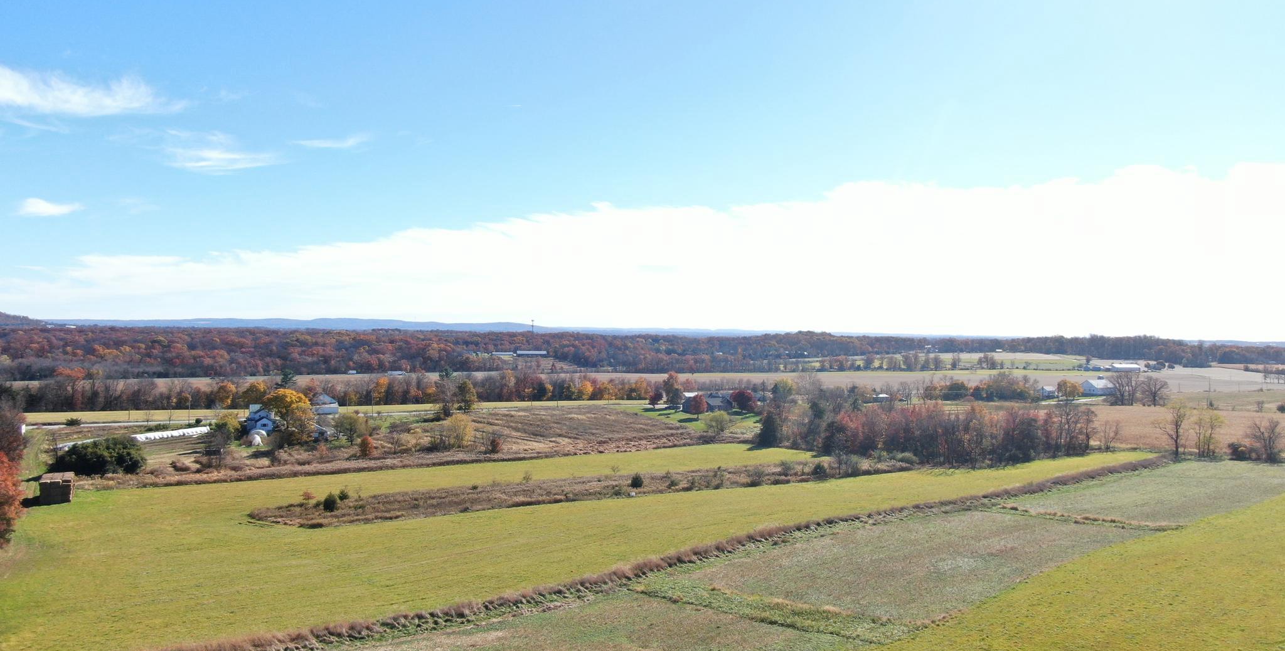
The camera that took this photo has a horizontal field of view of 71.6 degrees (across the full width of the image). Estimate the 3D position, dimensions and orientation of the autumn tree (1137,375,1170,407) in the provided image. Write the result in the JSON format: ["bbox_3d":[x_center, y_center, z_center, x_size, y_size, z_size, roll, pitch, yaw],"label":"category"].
[{"bbox_3d":[286.320,36.690,499.050,18.550,17.710,18.550,1,0,30],"label":"autumn tree"}]

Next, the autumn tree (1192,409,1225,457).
[{"bbox_3d":[178.750,34.040,281.030,10.130,15.830,9.830,1,0,0],"label":"autumn tree"}]

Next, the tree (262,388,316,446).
[{"bbox_3d":[-108.530,28.210,273.640,16.340,17.880,15.850,1,0,0],"label":"tree"}]

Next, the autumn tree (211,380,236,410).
[{"bbox_3d":[-189.560,31.380,403.670,11.370,13.190,11.370,1,0,-25],"label":"autumn tree"}]

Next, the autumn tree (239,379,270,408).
[{"bbox_3d":[-165.140,29.480,379.200,12.820,12.390,12.430,1,0,0],"label":"autumn tree"}]

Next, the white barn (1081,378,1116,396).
[{"bbox_3d":[299.300,40.150,584.960,18.000,10.600,14.000,1,0,-26],"label":"white barn"}]

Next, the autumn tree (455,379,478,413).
[{"bbox_3d":[-80.070,32.070,406.660,10.540,15.120,10.540,1,0,-11],"label":"autumn tree"}]

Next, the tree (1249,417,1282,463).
[{"bbox_3d":[189.830,35.060,271.730,10.100,14.080,9.800,1,0,0],"label":"tree"}]

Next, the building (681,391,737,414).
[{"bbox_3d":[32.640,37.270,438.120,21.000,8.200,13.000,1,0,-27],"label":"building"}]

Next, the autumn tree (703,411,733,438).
[{"bbox_3d":[28.280,36.250,331.680,11.210,9.340,11.210,1,0,5],"label":"autumn tree"}]

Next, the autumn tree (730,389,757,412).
[{"bbox_3d":[42.850,31.820,376.570,11.460,9.760,11.110,1,0,0],"label":"autumn tree"}]

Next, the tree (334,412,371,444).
[{"bbox_3d":[-87.660,31.200,270.140,11.260,9.740,10.920,1,0,0],"label":"tree"}]

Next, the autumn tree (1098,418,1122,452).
[{"bbox_3d":[153.650,36.140,292.950,7.920,11.220,7.680,1,0,0],"label":"autumn tree"}]

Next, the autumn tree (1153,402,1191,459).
[{"bbox_3d":[169.520,33.690,284.750,11.870,18.290,11.870,1,0,31],"label":"autumn tree"}]

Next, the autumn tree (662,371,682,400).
[{"bbox_3d":[13.610,28.850,416.390,9.850,15.010,9.560,1,0,0],"label":"autumn tree"}]

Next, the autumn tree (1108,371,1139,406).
[{"bbox_3d":[269.670,35.170,499.410,17.440,20.260,17.440,1,0,28],"label":"autumn tree"}]

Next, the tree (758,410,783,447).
[{"bbox_3d":[41.270,33.180,287.270,8.420,12.300,8.160,1,0,0],"label":"tree"}]

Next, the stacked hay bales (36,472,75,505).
[{"bbox_3d":[-130.034,36.143,198.000,5.766,4.976,10.464,1,0,-31],"label":"stacked hay bales"}]

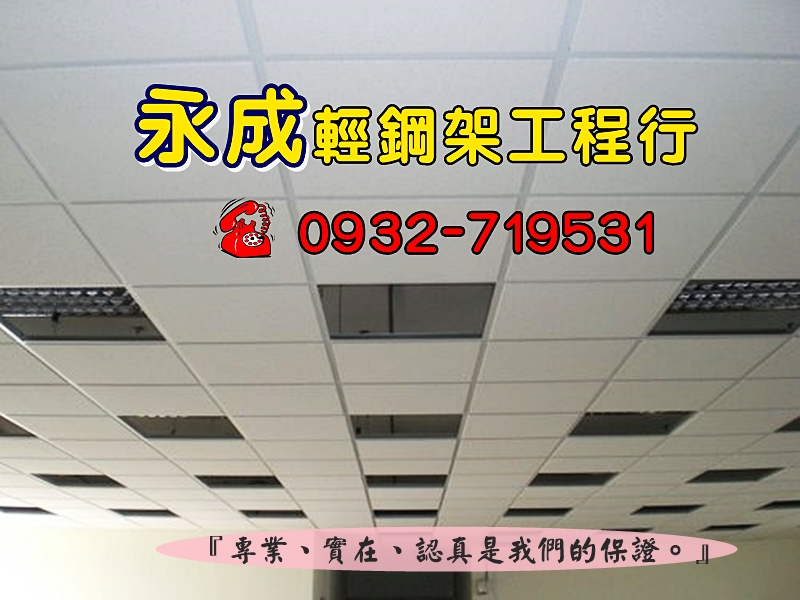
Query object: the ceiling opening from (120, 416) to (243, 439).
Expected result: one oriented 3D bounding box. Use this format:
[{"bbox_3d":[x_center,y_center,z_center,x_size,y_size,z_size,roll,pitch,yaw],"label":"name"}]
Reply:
[{"bbox_3d":[-1.169,0.686,4.792,0.585,0.050,0.585,-1,-21,0],"label":"ceiling opening"}]

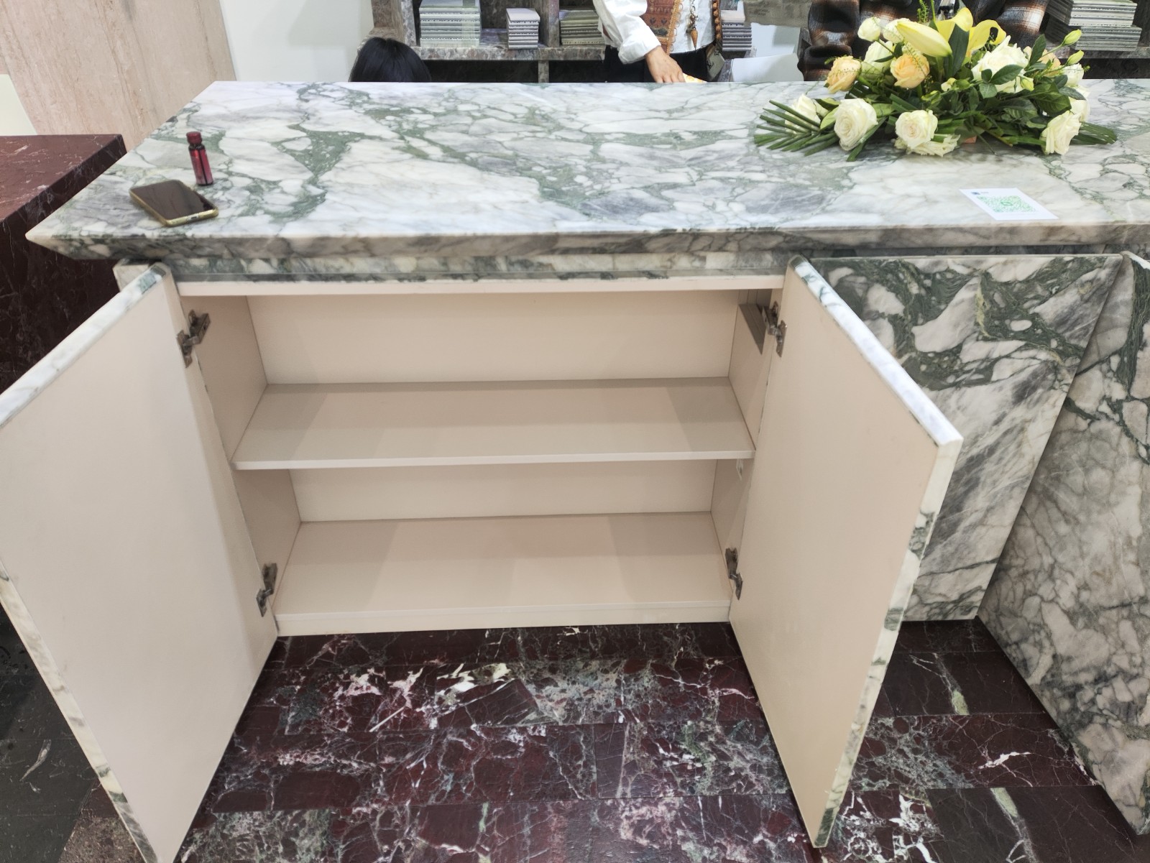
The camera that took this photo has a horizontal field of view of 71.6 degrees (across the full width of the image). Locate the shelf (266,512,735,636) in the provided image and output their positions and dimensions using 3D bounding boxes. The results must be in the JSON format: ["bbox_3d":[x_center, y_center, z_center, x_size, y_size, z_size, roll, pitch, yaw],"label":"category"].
[{"bbox_3d":[-0.150,0.307,1.772,0.950,0.060,0.280,-1,35,-2],"label":"shelf"}]

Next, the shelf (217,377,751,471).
[{"bbox_3d":[-0.149,-0.021,1.556,0.950,0.020,0.260,-1,35,-2],"label":"shelf"}]

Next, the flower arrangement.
[{"bbox_3d":[0.650,-0.643,1.424,0.640,0.250,0.350,-1,35,-2],"label":"flower arrangement"}]

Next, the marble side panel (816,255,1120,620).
[{"bbox_3d":[0.633,0.063,1.545,0.530,0.842,0.028,-1,34,-3],"label":"marble side panel"}]

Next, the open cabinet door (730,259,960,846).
[{"bbox_3d":[0.367,0.207,1.259,0.028,0.802,0.481,-3,35,-5],"label":"open cabinet door"}]

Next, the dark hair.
[{"bbox_3d":[-0.455,-0.836,1.994,0.215,0.240,0.230,-1,35,-2],"label":"dark hair"}]

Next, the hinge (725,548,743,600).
[{"bbox_3d":[0.320,0.283,1.636,0.030,0.060,0.100,-1,35,-2],"label":"hinge"}]

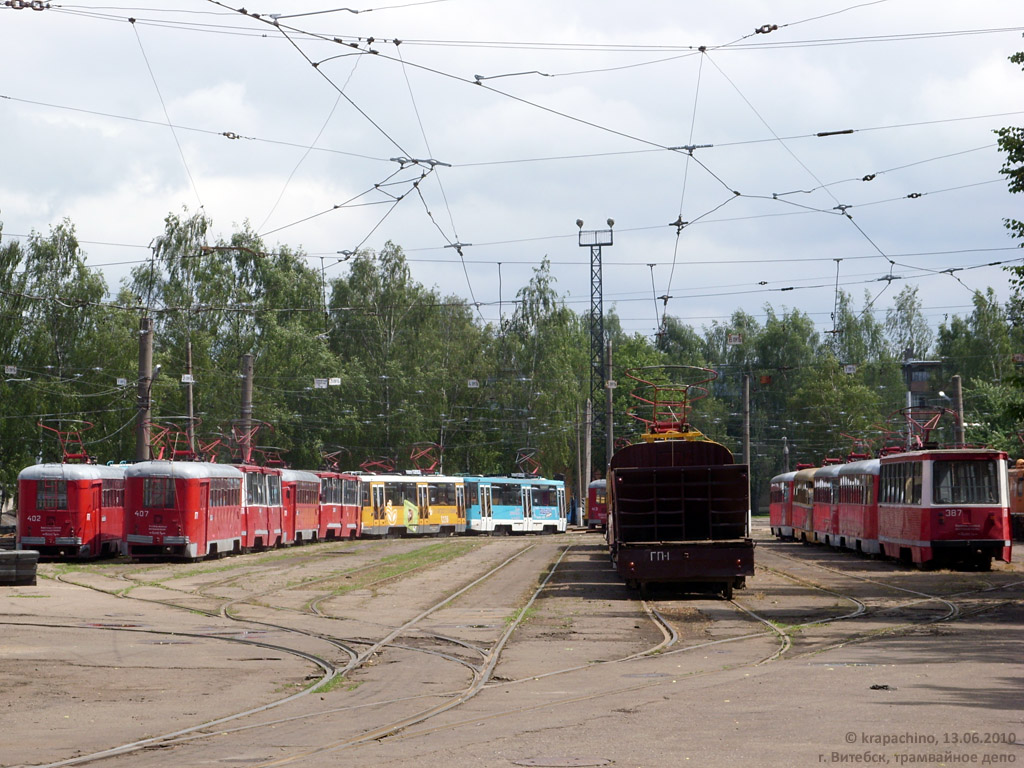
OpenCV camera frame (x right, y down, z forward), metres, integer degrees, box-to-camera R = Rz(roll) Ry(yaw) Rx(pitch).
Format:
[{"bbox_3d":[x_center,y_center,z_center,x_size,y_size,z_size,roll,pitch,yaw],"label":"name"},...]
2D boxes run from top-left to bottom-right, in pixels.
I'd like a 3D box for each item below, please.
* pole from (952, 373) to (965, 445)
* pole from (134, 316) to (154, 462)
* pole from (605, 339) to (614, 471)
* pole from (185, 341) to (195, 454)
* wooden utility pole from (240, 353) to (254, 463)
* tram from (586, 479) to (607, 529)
[{"bbox_3d":[25.020,3.985,188.154,0.470,8.870,0.470,-3,-2,0],"label":"pole"},{"bbox_3d":[-14.300,1.943,131.156,0.460,8.970,0.460,2,-2,0],"label":"pole"},{"bbox_3d":[4.330,2.590,149.155,0.300,8.930,0.300,0,-2,0],"label":"pole"},{"bbox_3d":[-14.264,2.623,150.155,0.270,8.940,0.270,-1,-2,0],"label":"pole"},{"bbox_3d":[-12.632,3.032,160.153,0.470,8.810,0.470,1,-2,0],"label":"wooden utility pole"},{"bbox_3d":[7.400,7.282,201.554,2.600,3.100,14.000,-1,-2,15],"label":"tram"}]

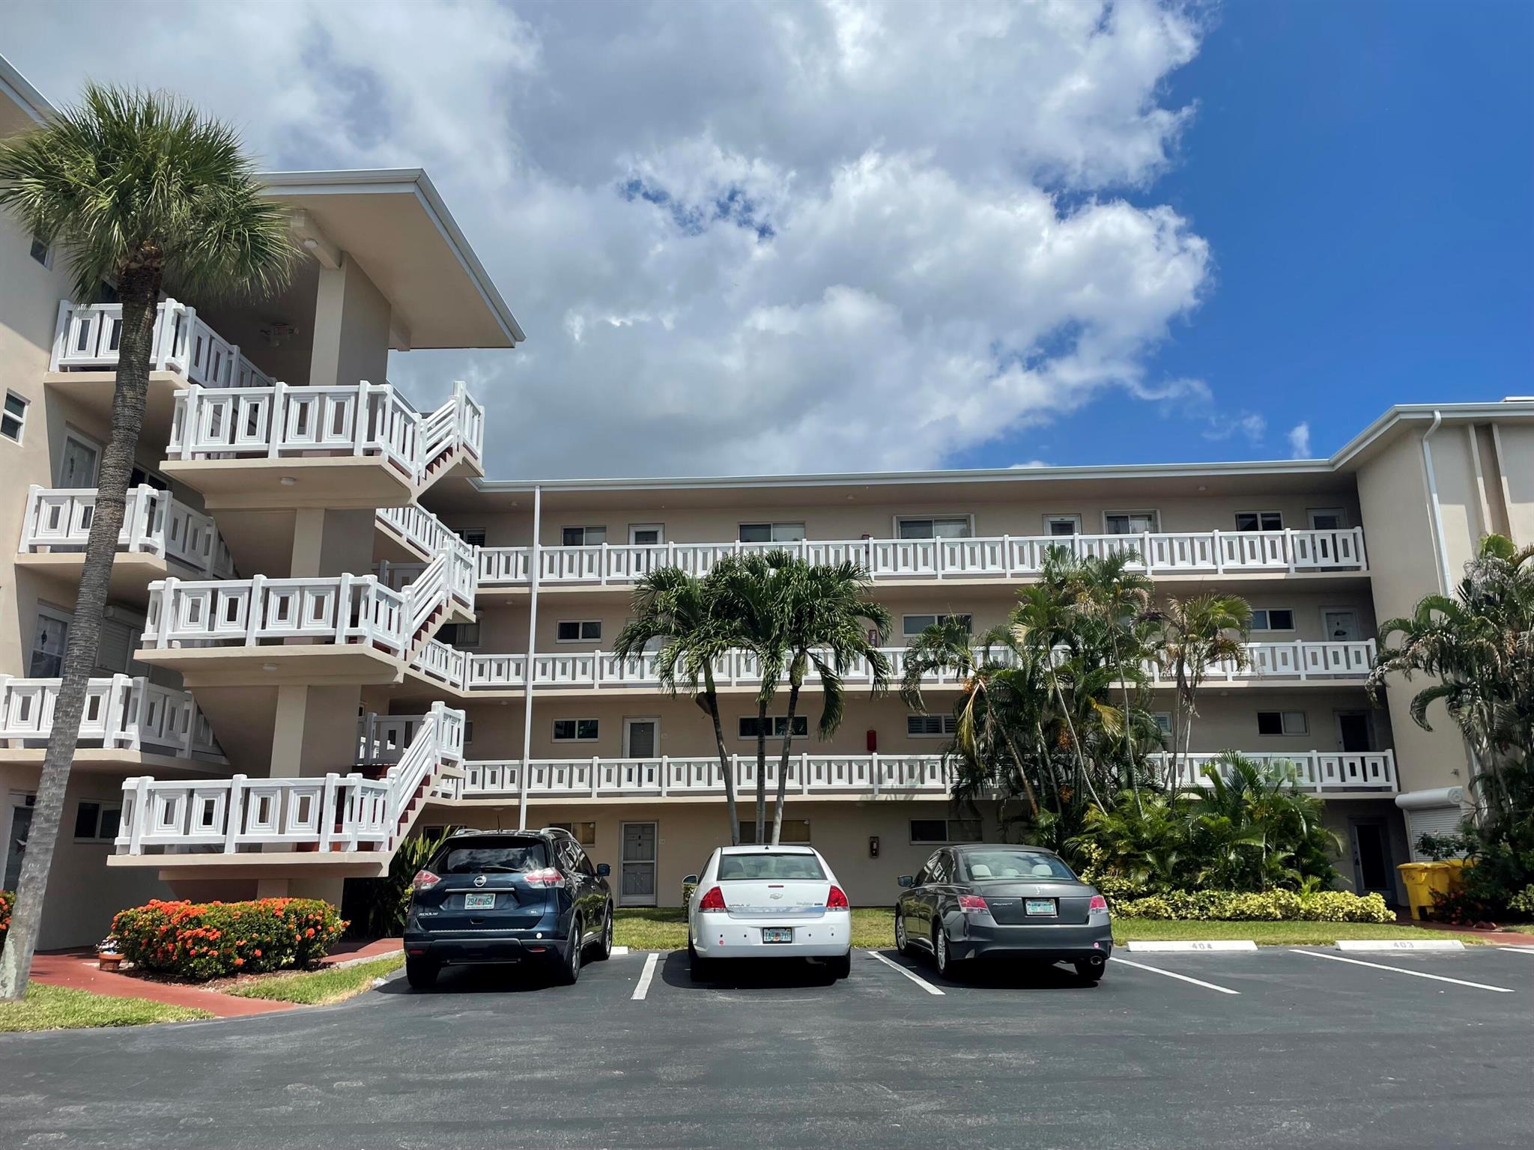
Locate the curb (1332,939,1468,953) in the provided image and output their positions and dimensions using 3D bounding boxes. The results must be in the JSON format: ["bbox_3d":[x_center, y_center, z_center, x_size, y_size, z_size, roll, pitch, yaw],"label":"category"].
[{"bbox_3d":[8.780,5.149,16.045,1.800,0.130,0.160,1,-13,-5],"label":"curb"}]

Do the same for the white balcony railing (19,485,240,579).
[{"bbox_3d":[-9.457,-0.474,17.382,1.950,1.000,2.600,0,-13,-3],"label":"white balcony railing"}]

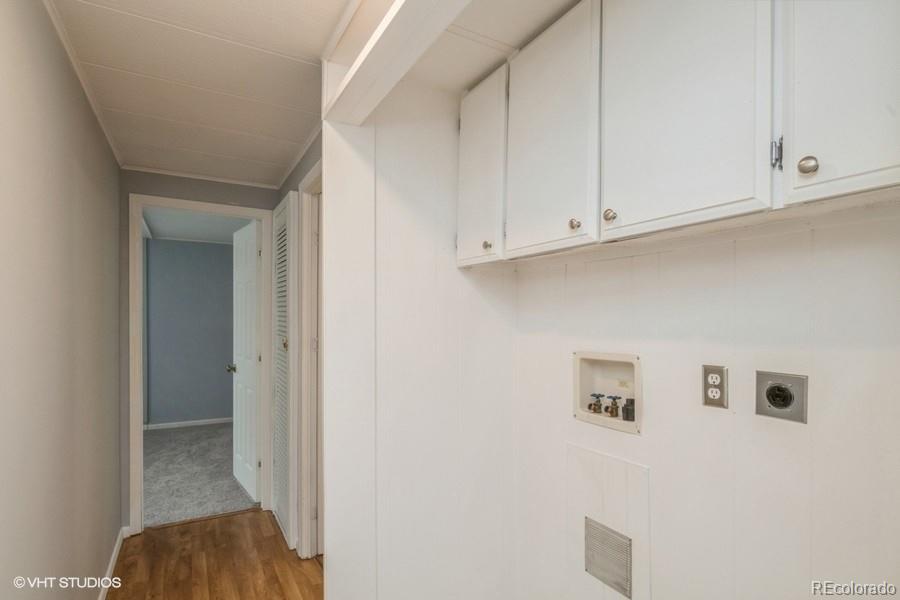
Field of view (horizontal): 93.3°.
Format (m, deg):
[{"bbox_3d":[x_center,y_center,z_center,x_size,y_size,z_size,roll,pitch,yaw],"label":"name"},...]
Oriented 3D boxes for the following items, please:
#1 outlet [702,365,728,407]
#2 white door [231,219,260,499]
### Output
[{"bbox_3d":[0.750,0.246,1.202,0.013,0.115,0.070,0,-1,-31],"label":"outlet"},{"bbox_3d":[-1.574,0.434,3.289,0.036,2.000,0.677,0,-2,-39],"label":"white door"}]

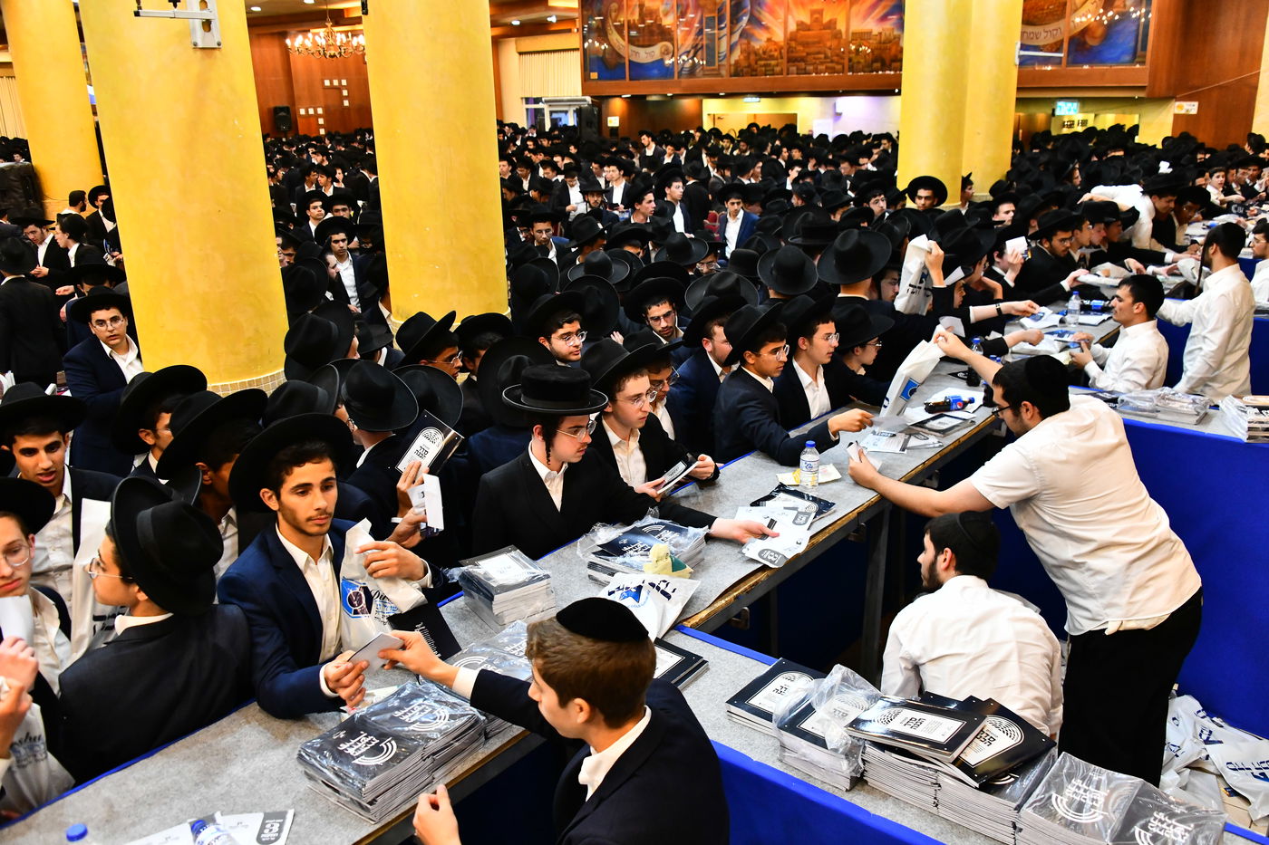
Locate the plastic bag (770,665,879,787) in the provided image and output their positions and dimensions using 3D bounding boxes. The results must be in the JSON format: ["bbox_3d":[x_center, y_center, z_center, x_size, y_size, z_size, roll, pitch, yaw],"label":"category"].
[{"bbox_3d":[0.431,0.626,2.016,0.225,0.100,0.165,-17,23,-42],"label":"plastic bag"}]

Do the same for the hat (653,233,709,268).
[{"bbox_3d":[0.284,-1.040,5.950,0.330,0.140,0.370,11,43,34],"label":"hat"}]

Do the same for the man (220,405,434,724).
[{"bbox_3d":[-0.701,0.852,2.452,0.550,1.800,0.550,-17,23,-41],"label":"man"}]

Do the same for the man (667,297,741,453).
[{"bbox_3d":[0.299,0.311,4.225,0.420,1.712,0.520,6,18,24],"label":"man"}]

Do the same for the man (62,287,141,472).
[{"bbox_3d":[-2.251,0.227,4.501,0.520,1.670,0.400,-15,22,-37],"label":"man"}]

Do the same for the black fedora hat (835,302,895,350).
[{"bbox_3d":[0.999,-0.415,4.350,0.350,0.145,0.310,-32,27,-18],"label":"black fedora hat"}]

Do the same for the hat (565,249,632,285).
[{"bbox_3d":[-0.203,-0.831,5.200,0.320,0.135,0.360,16,43,44],"label":"hat"}]

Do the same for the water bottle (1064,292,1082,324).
[{"bbox_3d":[2.495,-0.649,5.584,0.065,0.197,0.065,-2,17,0],"label":"water bottle"}]

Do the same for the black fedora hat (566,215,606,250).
[{"bbox_3d":[-0.319,-1.277,6.550,0.350,0.145,0.310,-28,19,0],"label":"black fedora hat"}]

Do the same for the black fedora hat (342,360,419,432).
[{"bbox_3d":[-0.811,-0.100,3.100,0.310,0.145,0.350,-15,51,-38],"label":"black fedora hat"}]

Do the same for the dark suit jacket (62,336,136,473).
[{"bbox_3d":[-2.346,-0.008,4.486,0.500,0.750,0.330,-17,23,-41],"label":"dark suit jacket"}]

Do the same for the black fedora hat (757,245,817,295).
[{"bbox_3d":[0.781,-0.789,5.000,0.310,0.145,0.350,1,45,8],"label":"black fedora hat"}]

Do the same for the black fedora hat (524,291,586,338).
[{"bbox_3d":[-0.356,-0.459,4.350,0.330,0.140,0.370,-18,-19,-42],"label":"black fedora hat"}]

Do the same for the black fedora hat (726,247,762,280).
[{"bbox_3d":[0.598,-0.871,5.400,0.310,0.135,0.350,9,25,30],"label":"black fedora hat"}]

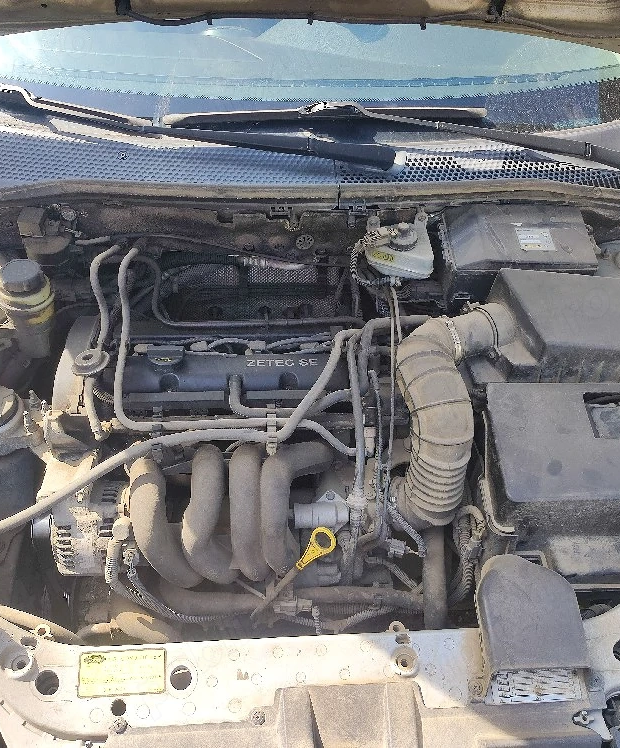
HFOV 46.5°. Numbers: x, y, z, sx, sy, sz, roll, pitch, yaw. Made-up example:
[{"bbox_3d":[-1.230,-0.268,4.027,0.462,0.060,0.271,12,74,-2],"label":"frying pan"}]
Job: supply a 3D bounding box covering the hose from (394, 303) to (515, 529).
[{"bbox_3d":[0.203,0.065,1.064,0.150,0.225,0.250,0,47,0],"label":"hose"}]

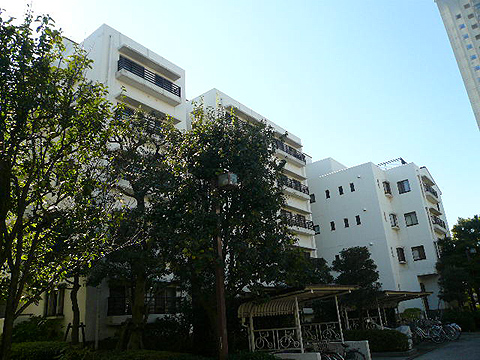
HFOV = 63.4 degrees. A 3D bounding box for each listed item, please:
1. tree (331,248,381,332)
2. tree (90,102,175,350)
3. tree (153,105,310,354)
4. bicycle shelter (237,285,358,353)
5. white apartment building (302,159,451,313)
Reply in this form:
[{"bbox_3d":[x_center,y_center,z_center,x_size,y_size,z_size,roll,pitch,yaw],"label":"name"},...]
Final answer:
[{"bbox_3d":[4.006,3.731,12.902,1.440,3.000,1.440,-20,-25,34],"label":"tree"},{"bbox_3d":[-3.355,1.178,12.149,2.800,7.850,2.800,-20,-25,34],"label":"tree"},{"bbox_3d":[-0.337,0.968,10.197,4.000,6.700,4.000,-20,-25,34],"label":"tree"},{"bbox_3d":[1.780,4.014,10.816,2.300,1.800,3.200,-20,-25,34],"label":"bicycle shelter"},{"bbox_3d":[12.545,5.352,34.034,9.600,13.100,9.400,-20,-25,34],"label":"white apartment building"}]

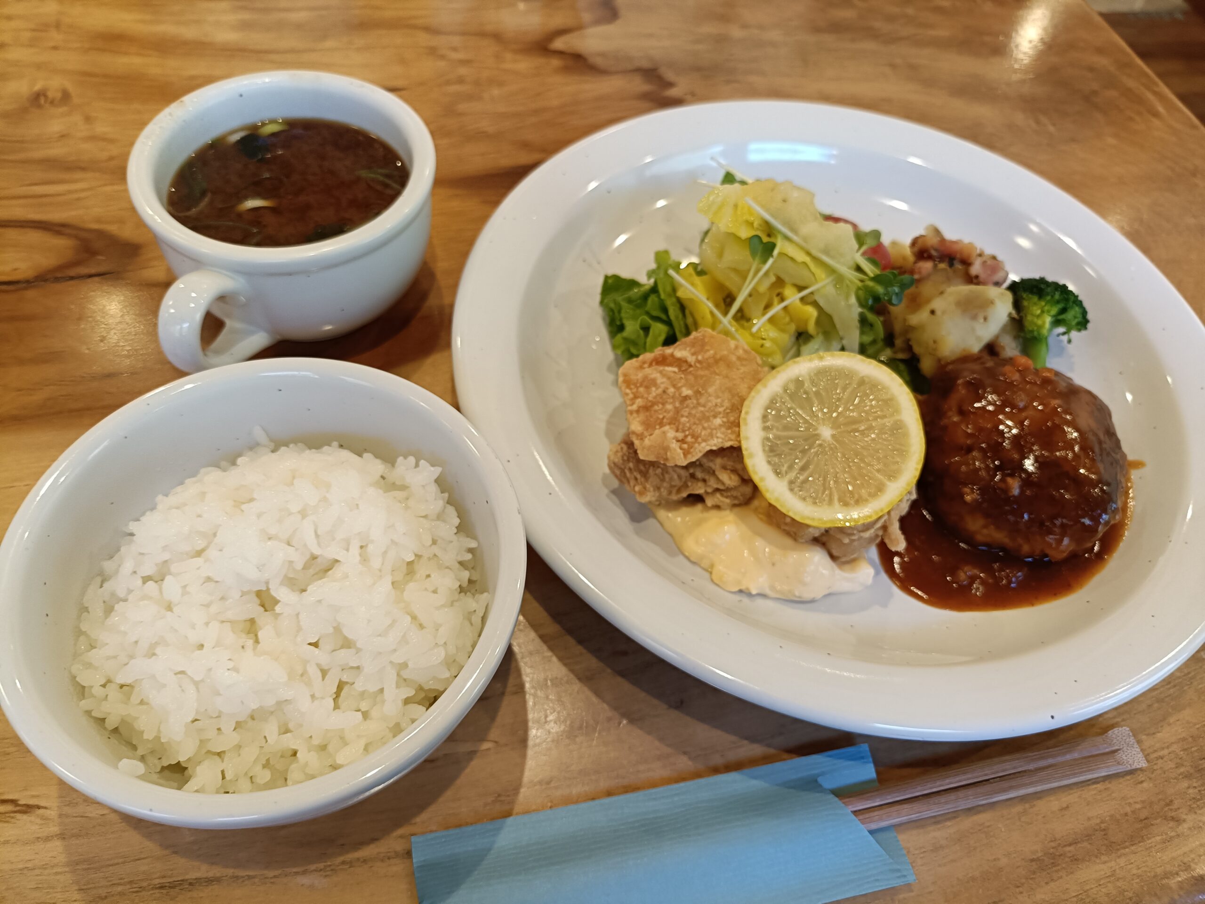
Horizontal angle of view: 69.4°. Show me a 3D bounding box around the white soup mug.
[{"bbox_3d":[-0.118,-0.078,0.325,0.103,0.060,0.126,20,56,6],"label":"white soup mug"}]

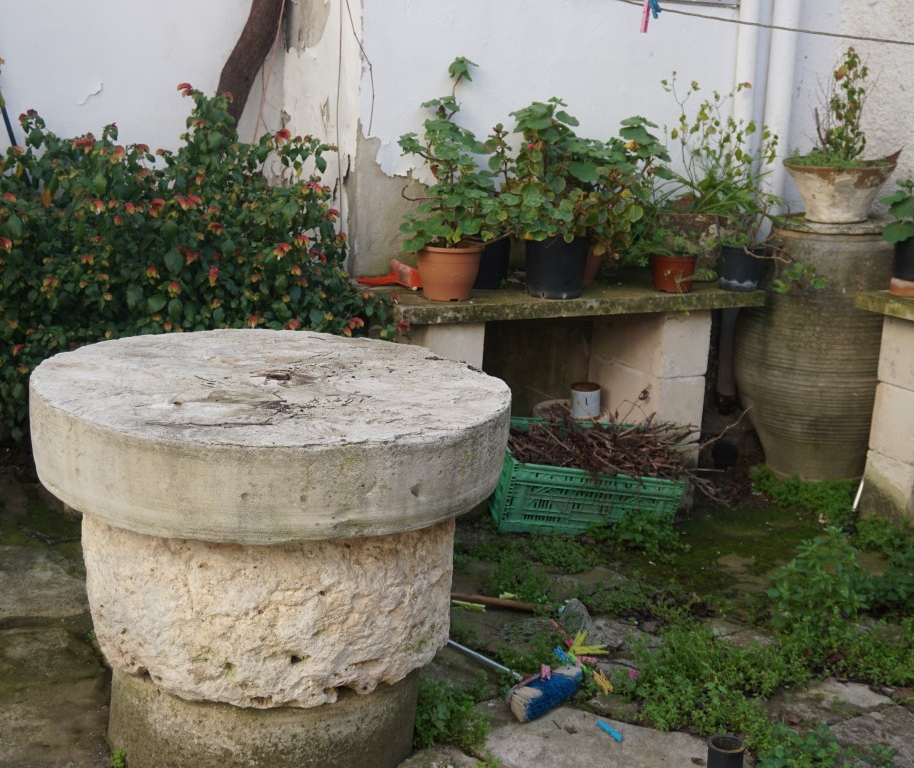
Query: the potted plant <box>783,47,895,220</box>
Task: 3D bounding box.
[{"bbox_3d":[1.486,-0.964,4.588,0.450,0.656,0.440,1,12,0],"label":"potted plant"}]

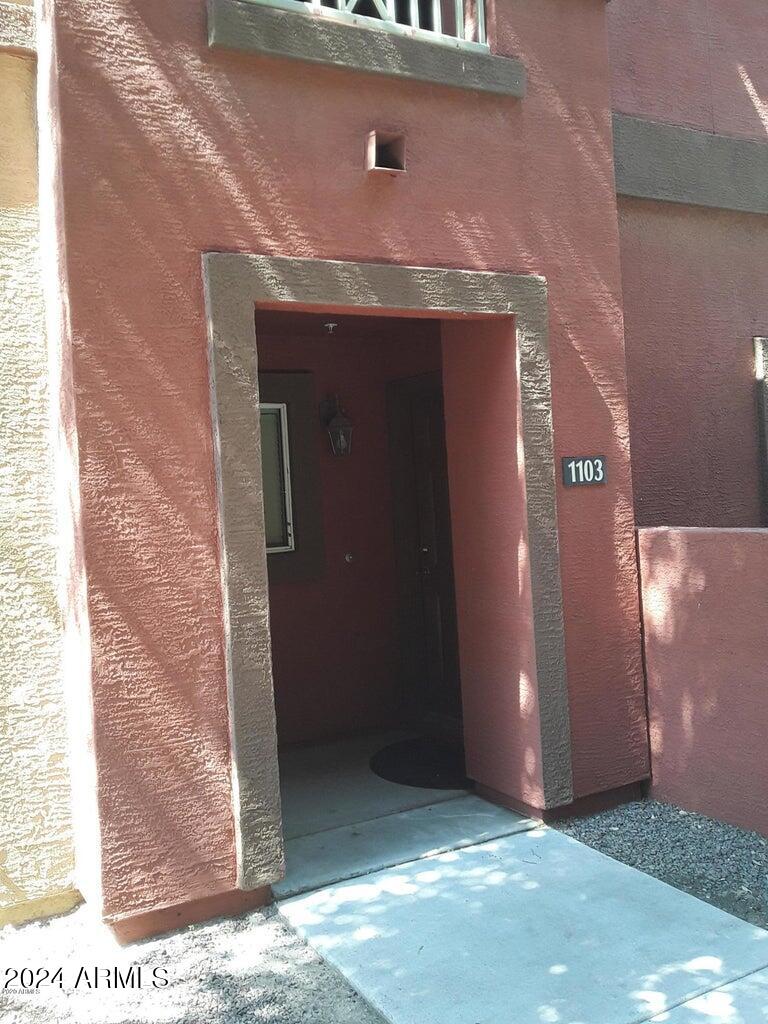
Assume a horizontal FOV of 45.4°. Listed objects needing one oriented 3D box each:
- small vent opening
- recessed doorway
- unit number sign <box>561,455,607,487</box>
[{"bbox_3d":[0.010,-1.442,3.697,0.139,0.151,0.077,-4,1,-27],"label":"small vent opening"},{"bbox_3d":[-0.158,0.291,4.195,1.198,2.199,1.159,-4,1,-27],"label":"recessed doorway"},{"bbox_3d":[0.914,-0.186,4.161,0.247,0.128,0.013,-4,1,-27],"label":"unit number sign"}]

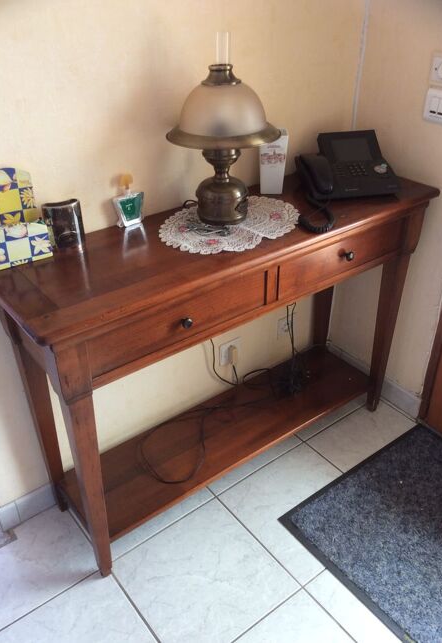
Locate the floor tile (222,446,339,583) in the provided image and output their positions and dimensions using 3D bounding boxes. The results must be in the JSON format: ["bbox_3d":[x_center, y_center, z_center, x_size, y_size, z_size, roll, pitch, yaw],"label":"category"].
[{"bbox_3d":[0.230,0.514,1.645,0.343,0.010,0.343,-23,40,-31],"label":"floor tile"}]

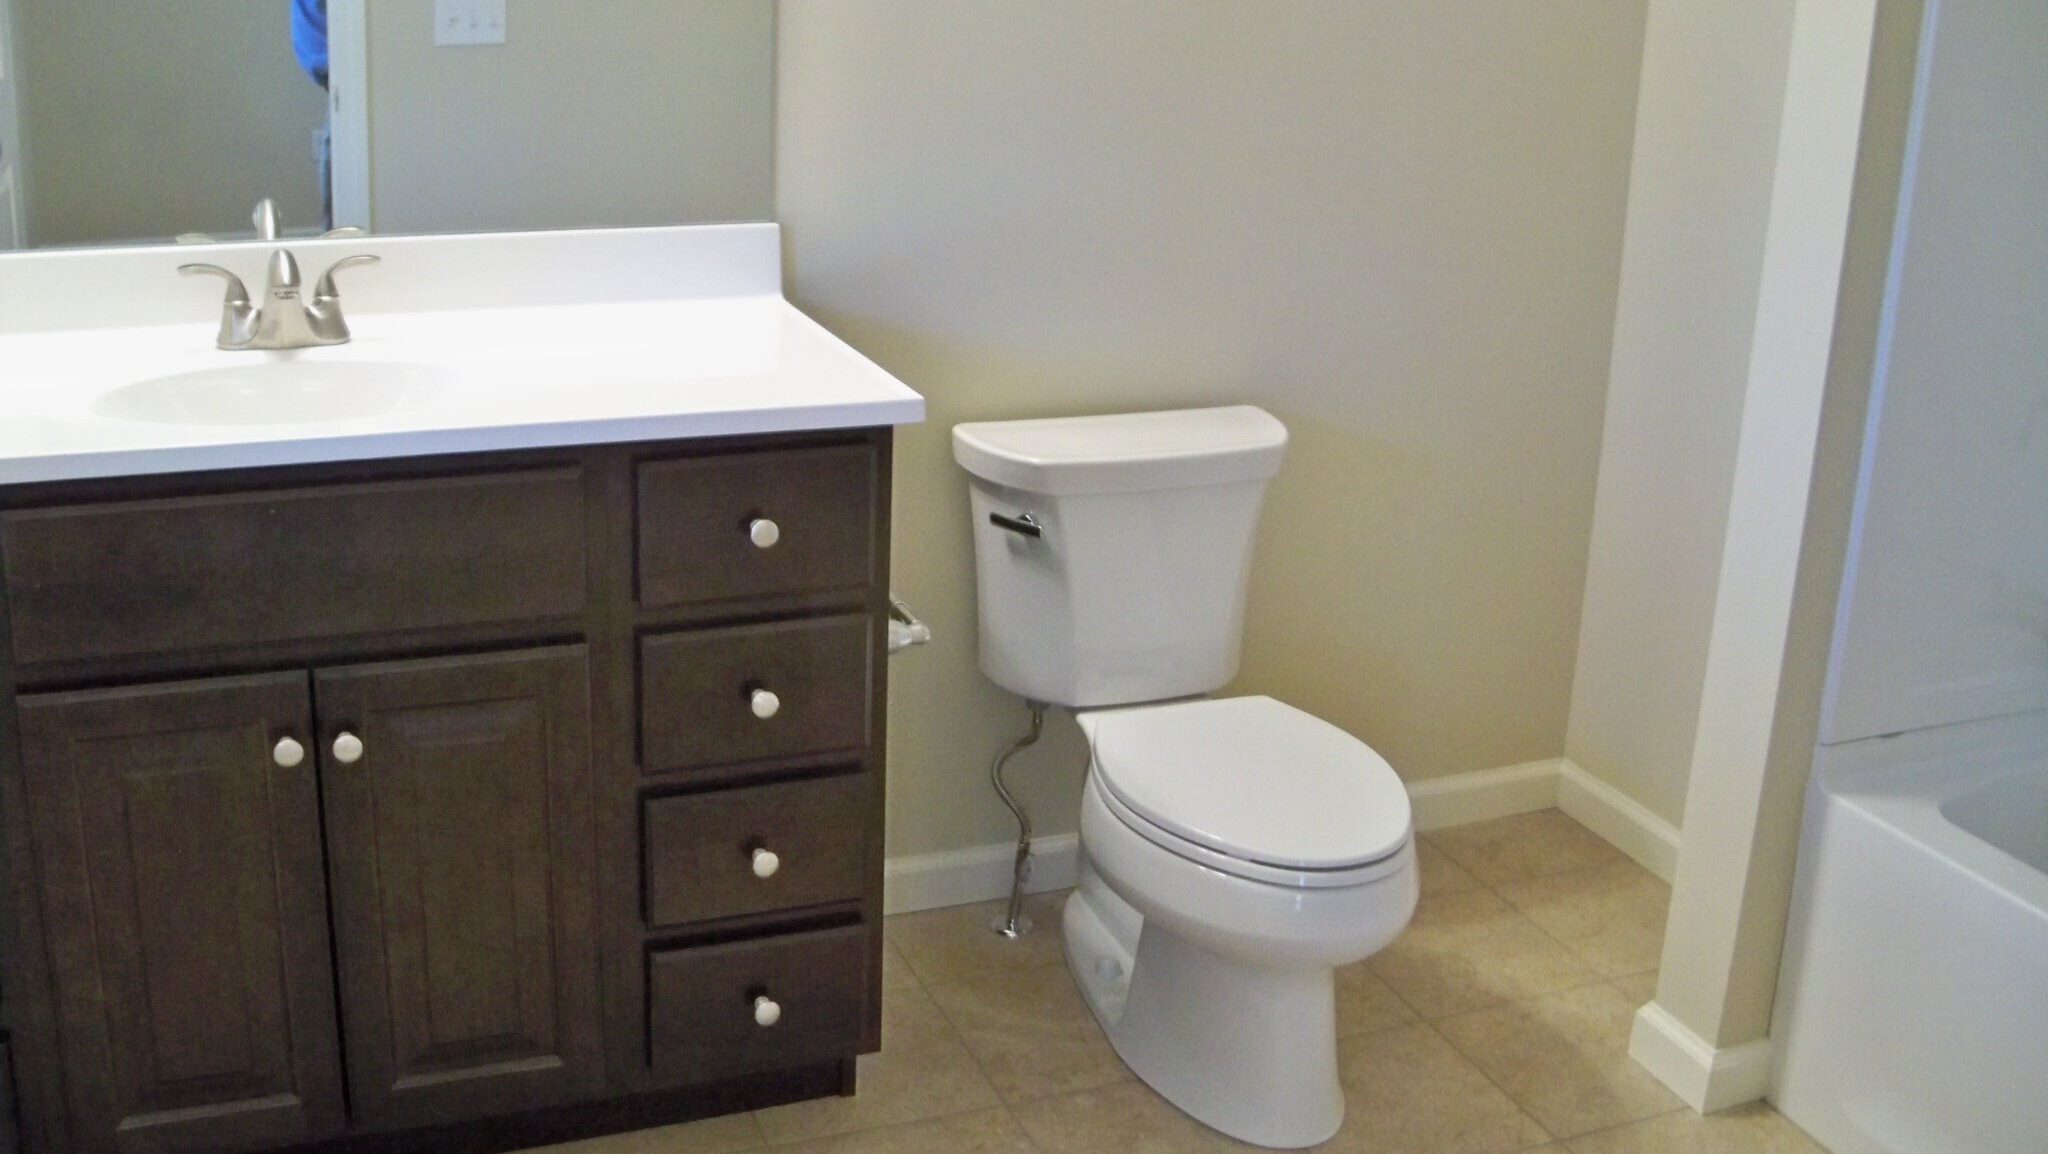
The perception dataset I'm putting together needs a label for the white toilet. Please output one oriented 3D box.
[{"bbox_3d":[0.239,0.233,2.634,0.468,0.721,0.763,-5,20,-21],"label":"white toilet"}]

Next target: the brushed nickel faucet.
[{"bbox_3d":[-0.797,-0.297,2.233,0.221,0.115,0.154,-5,20,-21],"label":"brushed nickel faucet"}]

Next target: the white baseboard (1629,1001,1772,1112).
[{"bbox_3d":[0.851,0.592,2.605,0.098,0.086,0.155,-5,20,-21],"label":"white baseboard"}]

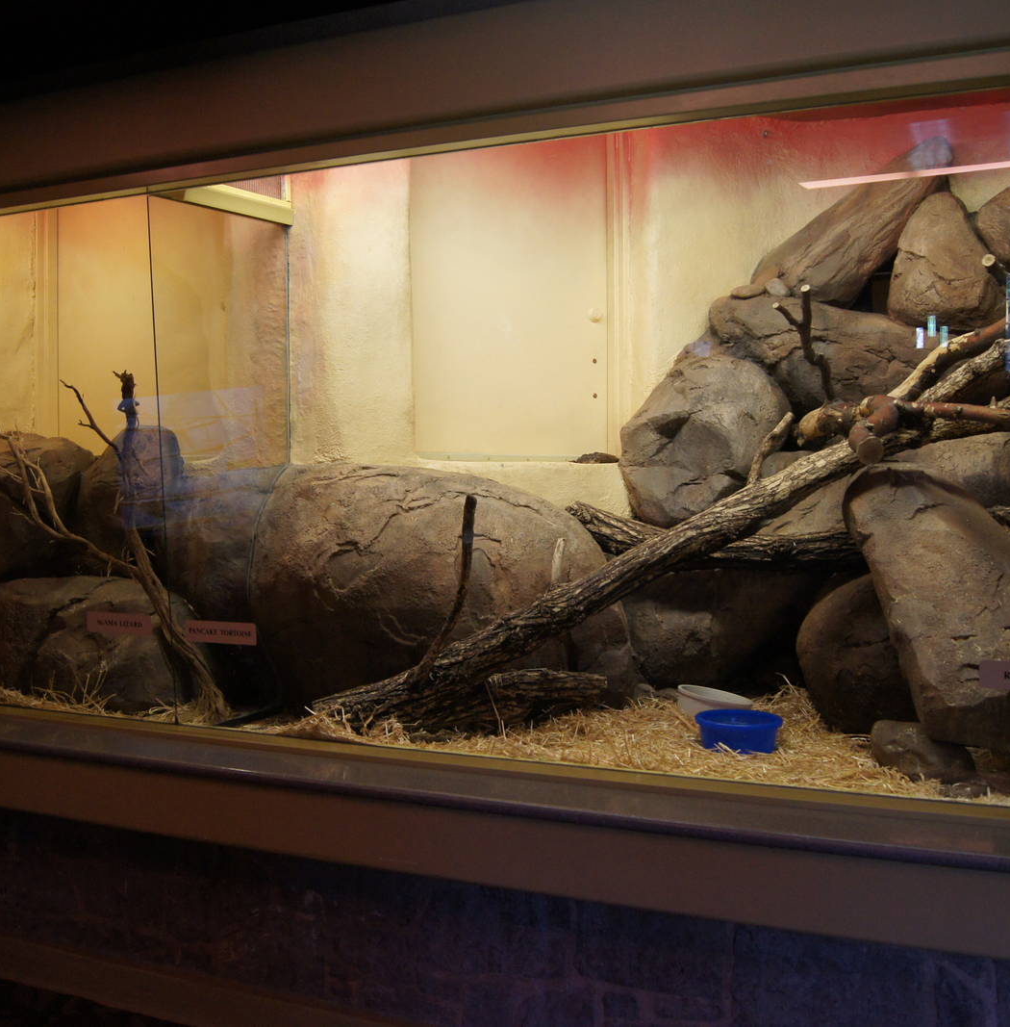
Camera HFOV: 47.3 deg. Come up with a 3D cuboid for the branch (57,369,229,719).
[{"bbox_3d":[-1.224,0.097,3.862,0.220,1.331,0.170,-35,-15,20],"label":"branch"}]

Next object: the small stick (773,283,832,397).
[{"bbox_3d":[0.826,-0.471,3.178,0.165,0.315,0.080,1,1,24],"label":"small stick"}]

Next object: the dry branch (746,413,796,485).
[{"bbox_3d":[0.727,-0.178,3.138,0.060,0.213,0.060,29,18,20],"label":"dry branch"}]

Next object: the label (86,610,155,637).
[{"bbox_3d":[-1.174,0.338,3.521,0.252,0.063,0.005,1,5,24],"label":"label"}]

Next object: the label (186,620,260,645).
[{"bbox_3d":[-0.829,0.348,3.372,0.254,0.063,0.005,1,5,24],"label":"label"}]

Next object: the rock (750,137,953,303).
[{"bbox_3d":[1.107,-0.888,3.528,0.270,0.692,0.230,43,-2,17],"label":"rock"}]

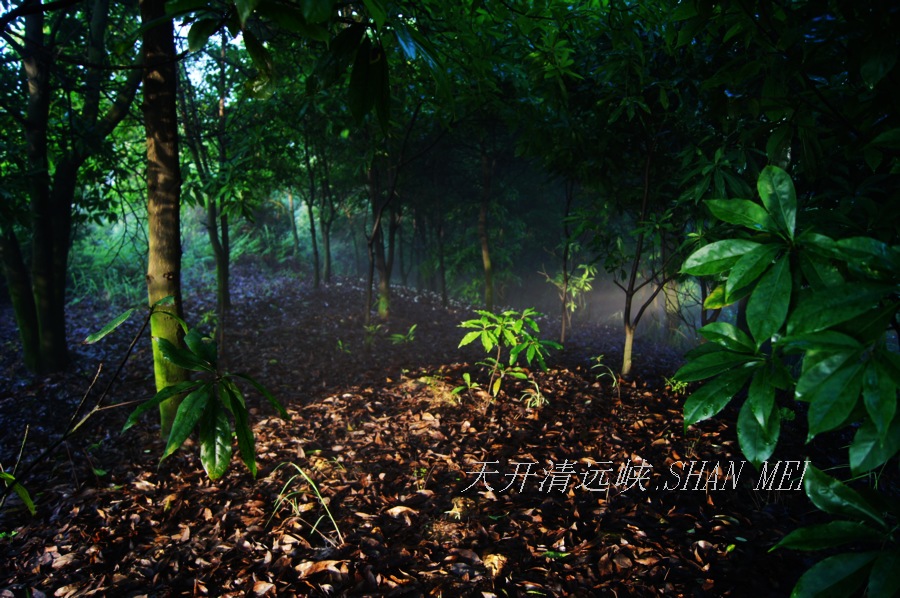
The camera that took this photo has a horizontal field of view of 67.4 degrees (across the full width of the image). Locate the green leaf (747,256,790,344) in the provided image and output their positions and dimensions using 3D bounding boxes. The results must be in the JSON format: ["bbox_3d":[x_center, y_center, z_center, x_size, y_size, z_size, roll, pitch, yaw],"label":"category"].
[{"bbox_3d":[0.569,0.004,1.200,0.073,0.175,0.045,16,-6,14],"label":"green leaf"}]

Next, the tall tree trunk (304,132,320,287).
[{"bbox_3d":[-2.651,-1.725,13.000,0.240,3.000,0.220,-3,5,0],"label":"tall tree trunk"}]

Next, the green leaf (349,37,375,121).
[{"bbox_3d":[-0.184,-0.458,1.400,0.055,0.175,0.045,0,5,0],"label":"green leaf"}]

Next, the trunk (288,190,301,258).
[{"bbox_3d":[-4.151,-1.989,18.000,0.180,1.815,0.170,0,5,0],"label":"trunk"}]

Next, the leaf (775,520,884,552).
[{"bbox_3d":[0.646,0.403,1.150,0.180,0.055,0.070,1,5,6],"label":"leaf"}]

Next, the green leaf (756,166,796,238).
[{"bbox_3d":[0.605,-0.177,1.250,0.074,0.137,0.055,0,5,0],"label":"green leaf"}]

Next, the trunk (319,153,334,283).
[{"bbox_3d":[-2.473,-1.632,13.500,0.280,2.650,0.250,0,5,0],"label":"trunk"}]

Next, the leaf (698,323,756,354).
[{"bbox_3d":[0.523,0.073,1.280,0.112,0.053,0.070,1,5,6],"label":"leaf"}]

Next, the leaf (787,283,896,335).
[{"bbox_3d":[0.667,0.016,1.150,0.186,0.089,0.070,0,5,0],"label":"leaf"}]

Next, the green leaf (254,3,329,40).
[{"bbox_3d":[-0.306,-0.531,1.300,0.143,0.081,0.060,0,5,0],"label":"green leaf"}]

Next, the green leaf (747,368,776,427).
[{"bbox_3d":[0.578,0.186,1.250,0.056,0.122,0.050,0,5,0],"label":"green leaf"}]

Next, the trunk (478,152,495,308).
[{"bbox_3d":[0.557,-1.046,10.300,0.210,2.505,0.200,0,5,0],"label":"trunk"}]

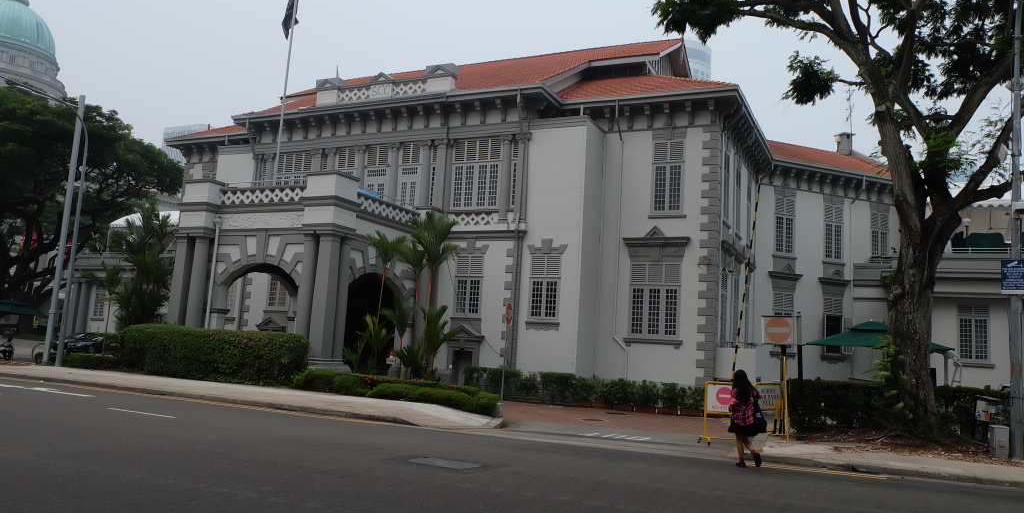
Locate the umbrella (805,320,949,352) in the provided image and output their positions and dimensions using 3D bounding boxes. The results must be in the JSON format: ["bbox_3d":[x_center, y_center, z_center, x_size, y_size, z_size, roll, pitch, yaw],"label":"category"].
[{"bbox_3d":[10.539,3.403,21.292,3.550,3.000,3.550,0,-8,26],"label":"umbrella"}]

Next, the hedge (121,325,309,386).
[{"bbox_3d":[-10.249,3.395,25.760,7.400,1.680,1.400,0,-8,26],"label":"hedge"}]

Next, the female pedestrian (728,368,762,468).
[{"bbox_3d":[3.927,2.706,12.393,0.520,1.600,0.480,9,-9,-38],"label":"female pedestrian"}]

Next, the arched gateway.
[{"bbox_3d":[-7.875,1.176,29.060,7.565,7.280,7.293,0,-8,25],"label":"arched gateway"}]

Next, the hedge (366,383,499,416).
[{"bbox_3d":[-2.026,3.690,19.472,4.600,0.470,1.100,-3,-10,41],"label":"hedge"}]

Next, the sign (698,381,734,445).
[{"bbox_3d":[4.277,3.176,14.897,0.796,1.300,0.500,0,-8,25],"label":"sign"}]

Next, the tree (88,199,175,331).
[{"bbox_3d":[-15.759,1.088,31.408,3.300,7.000,3.200,0,-8,26],"label":"tree"}]

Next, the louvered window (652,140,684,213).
[{"bbox_3d":[5.441,-2.744,25.627,1.100,2.570,0.160,0,-8,26],"label":"louvered window"}]

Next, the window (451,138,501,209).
[{"bbox_3d":[-1.512,-3.517,31.327,2.345,3.090,0.200,0,-8,25],"label":"window"}]

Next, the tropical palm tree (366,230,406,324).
[{"bbox_3d":[-4.514,1.761,25.223,1.420,5.400,1.420,0,-8,26],"label":"tropical palm tree"}]

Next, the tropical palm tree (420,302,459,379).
[{"bbox_3d":[-2.393,2.985,23.880,1.300,2.900,1.300,3,-7,0],"label":"tropical palm tree"}]

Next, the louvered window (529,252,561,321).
[{"bbox_3d":[1.312,1.226,29.710,1.373,2.660,0.200,0,-8,25],"label":"louvered window"}]

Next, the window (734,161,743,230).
[{"bbox_3d":[8.652,-2.236,28.259,0.160,2.450,1.250,0,-8,26],"label":"window"}]

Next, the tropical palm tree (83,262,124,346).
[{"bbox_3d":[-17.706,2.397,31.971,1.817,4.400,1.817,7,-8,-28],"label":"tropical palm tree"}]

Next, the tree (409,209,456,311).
[{"bbox_3d":[-2.762,1.493,24.405,1.600,6.000,1.600,0,-8,26],"label":"tree"}]

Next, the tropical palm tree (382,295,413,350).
[{"bbox_3d":[-3.504,2.562,22.834,0.950,2.700,0.950,3,-7,0],"label":"tropical palm tree"}]

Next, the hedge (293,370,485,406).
[{"bbox_3d":[-3.796,3.949,22.339,6.900,0.580,1.800,0,-8,26],"label":"hedge"}]

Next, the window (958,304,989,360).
[{"bbox_3d":[20.936,3.490,33.527,1.246,2.588,0.200,0,-8,25],"label":"window"}]

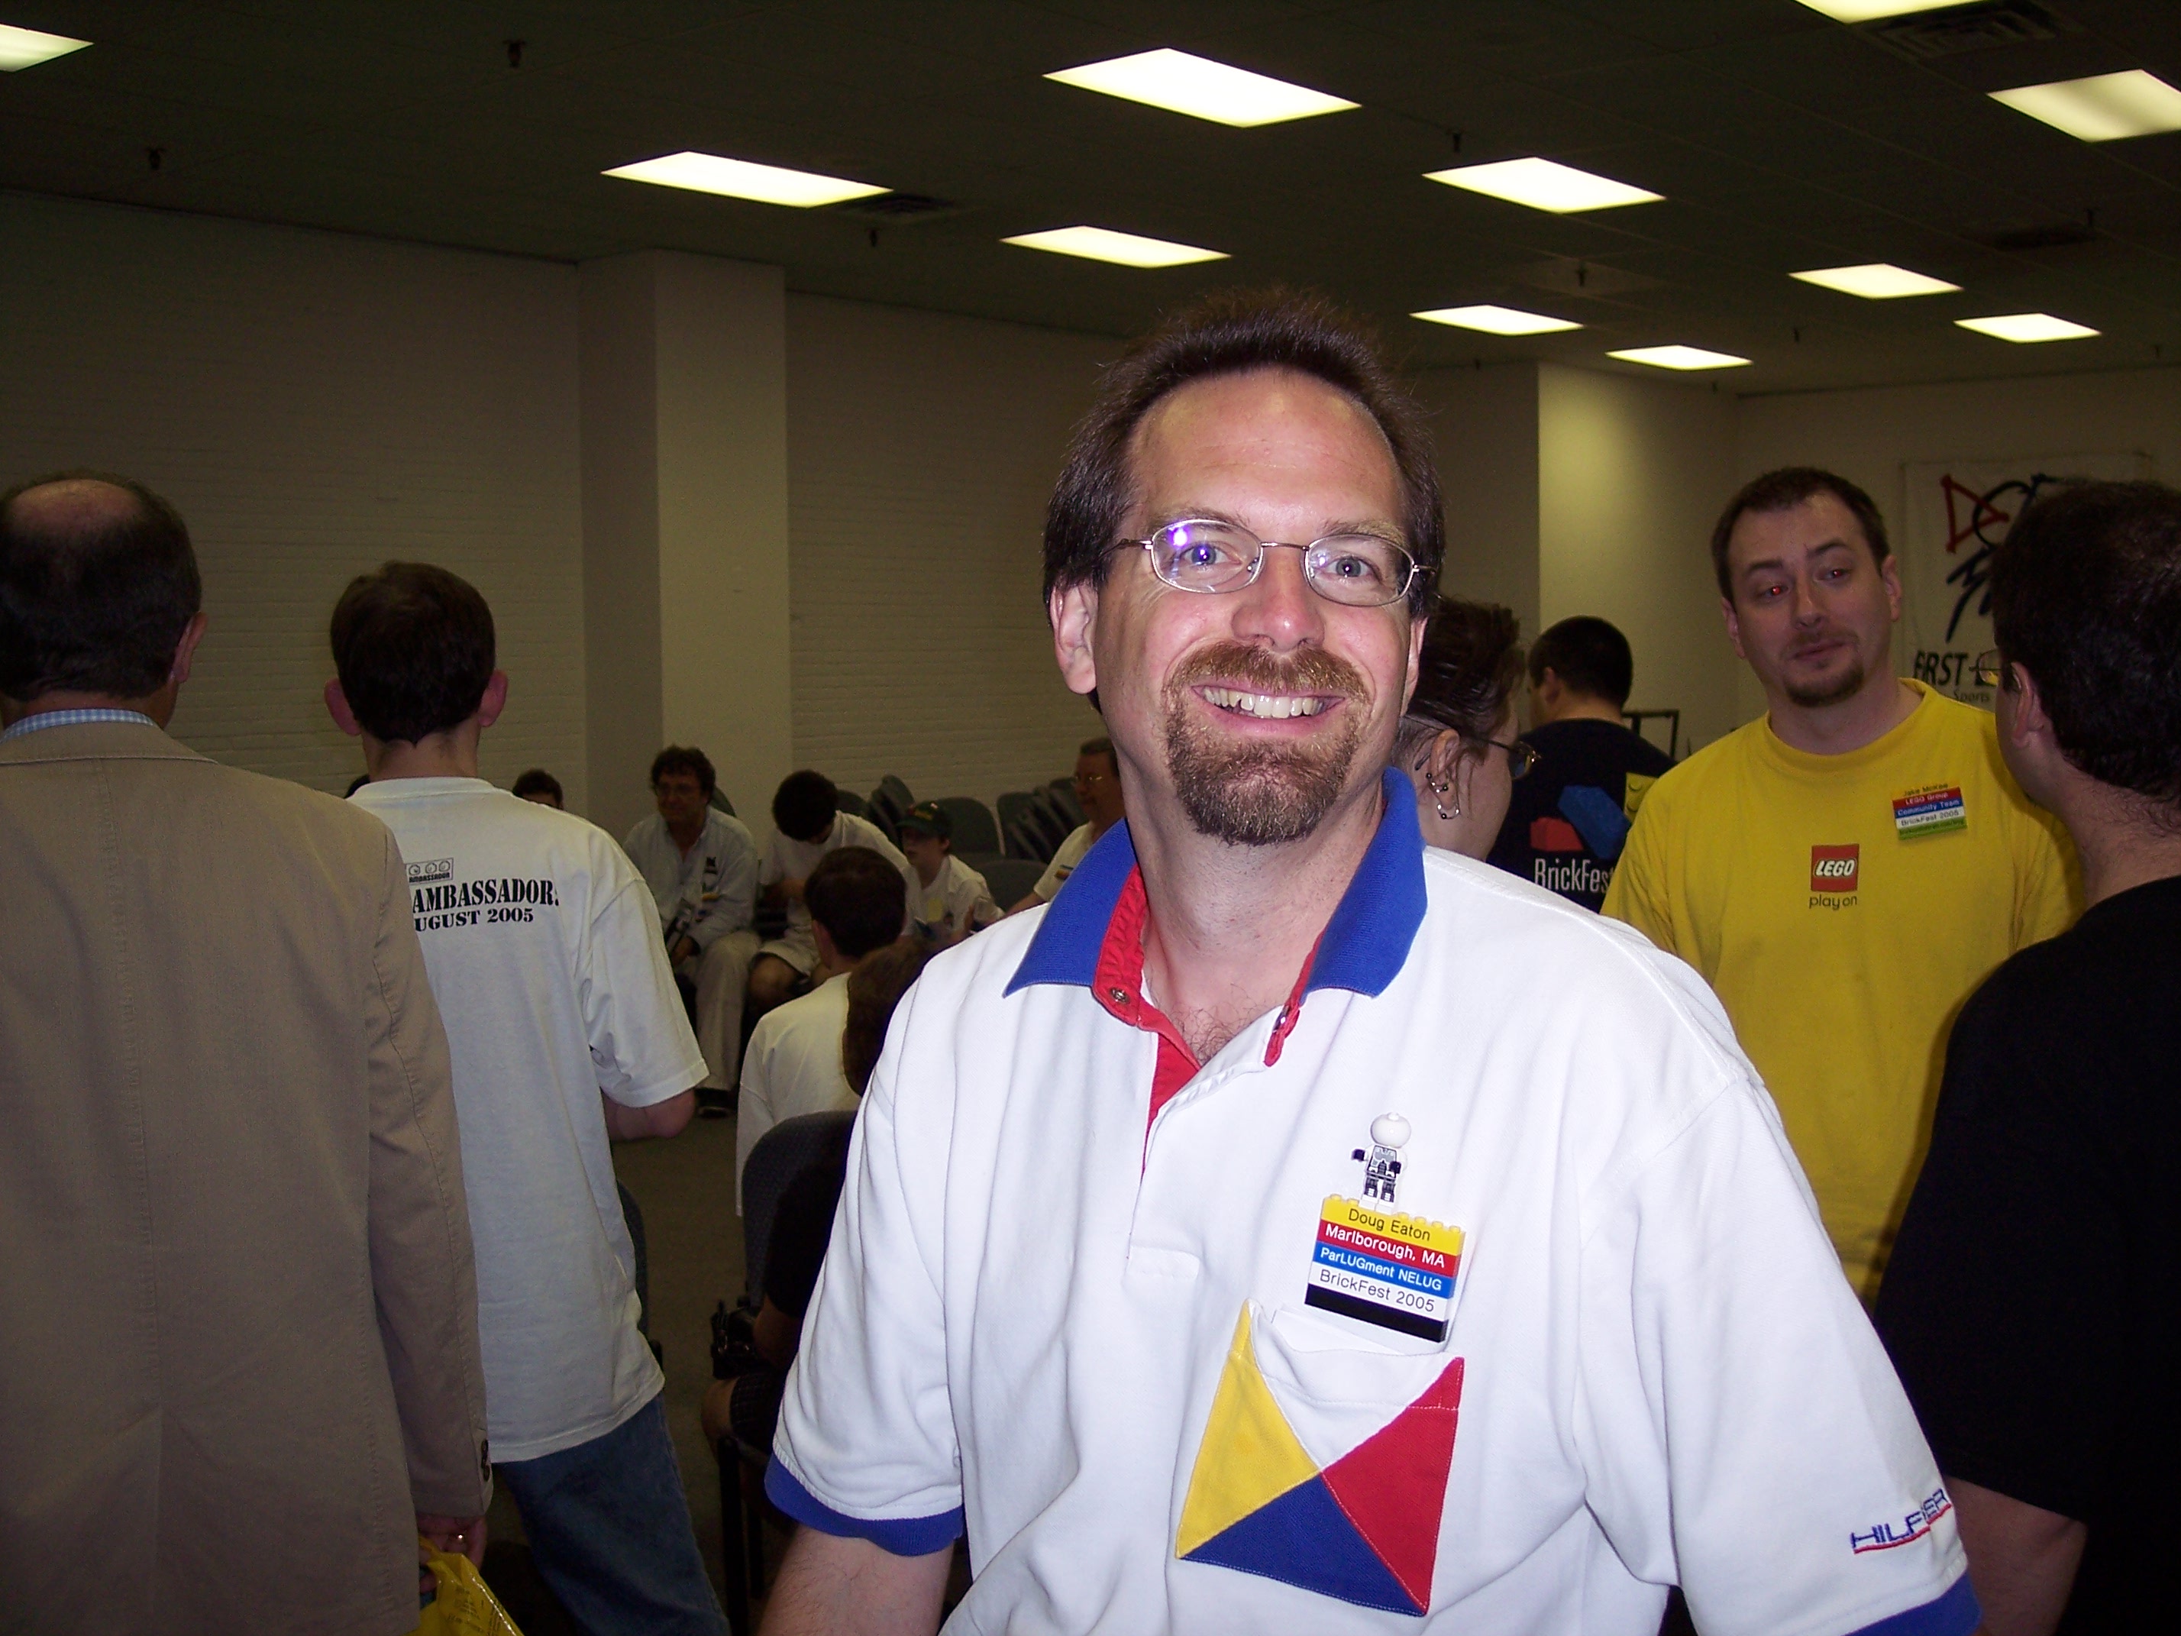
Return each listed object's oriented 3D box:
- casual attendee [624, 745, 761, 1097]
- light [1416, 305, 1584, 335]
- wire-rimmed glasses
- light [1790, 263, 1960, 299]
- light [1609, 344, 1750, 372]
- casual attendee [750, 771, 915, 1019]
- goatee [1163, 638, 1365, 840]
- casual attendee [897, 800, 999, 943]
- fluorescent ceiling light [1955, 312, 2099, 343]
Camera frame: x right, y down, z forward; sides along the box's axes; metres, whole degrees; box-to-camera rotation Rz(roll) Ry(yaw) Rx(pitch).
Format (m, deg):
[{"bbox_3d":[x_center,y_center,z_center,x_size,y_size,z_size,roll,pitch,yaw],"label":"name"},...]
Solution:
[{"bbox_3d":[-1.450,0.390,8.930,0.580,1.290,0.780,-1,4,-7],"label":"casual attendee"},{"bbox_3d":[2.490,-3.070,15.100,0.580,0.080,1.200,3,5,40],"label":"light"},{"bbox_3d":[0.078,-0.113,1.127,0.135,0.042,0.130,4,1,-6],"label":"wire-rimmed glasses"},{"bbox_3d":[4.370,-2.990,13.600,0.580,0.080,1.200,3,5,40],"label":"light"},{"bbox_3d":[4.080,-3.210,17.000,0.580,0.080,1.200,3,5,40],"label":"light"},{"bbox_3d":[-0.970,0.420,9.200,0.560,1.200,0.800,1,4,25],"label":"casual attendee"},{"bbox_3d":[0.078,-0.033,1.097,0.087,0.089,0.060,4,1,-6],"label":"goatee"},{"bbox_3d":[-0.540,0.480,9.250,0.460,1.060,0.680,1,4,20],"label":"casual attendee"},{"bbox_3d":[5.950,-3.130,15.550,0.580,0.080,1.200,3,5,40],"label":"fluorescent ceiling light"}]

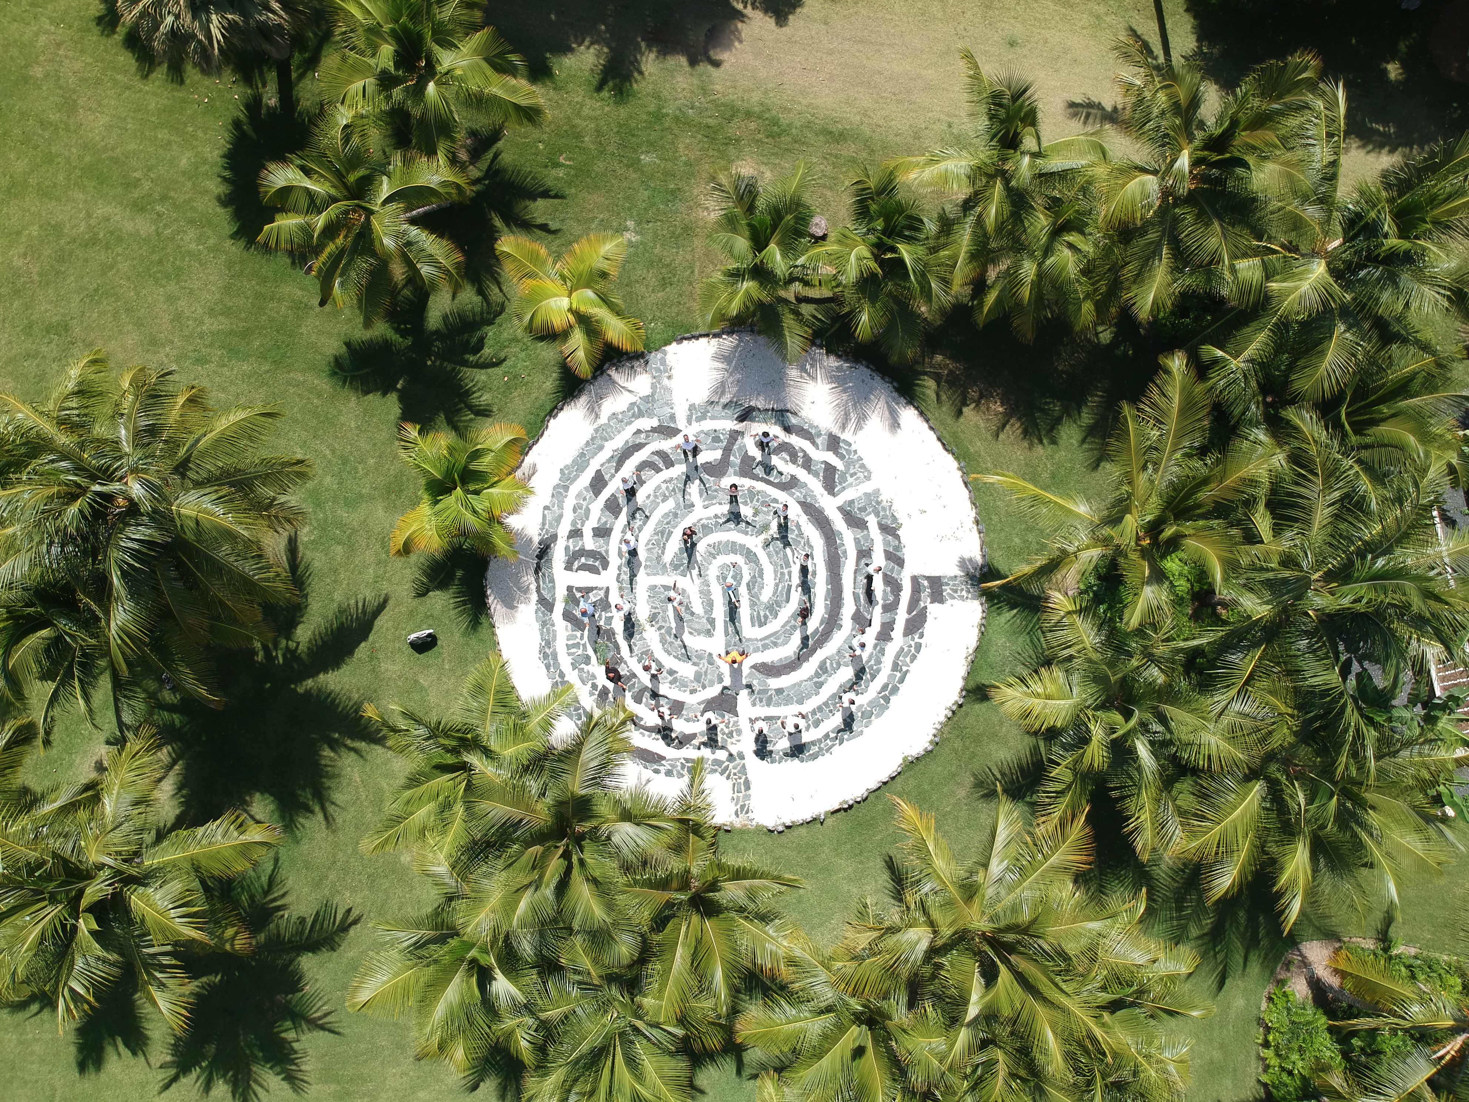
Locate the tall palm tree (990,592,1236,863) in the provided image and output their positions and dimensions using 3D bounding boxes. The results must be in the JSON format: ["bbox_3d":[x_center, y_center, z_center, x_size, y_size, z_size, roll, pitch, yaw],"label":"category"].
[{"bbox_3d":[13.069,6.157,37.857,8.510,8.500,9.210,0,85,0],"label":"tall palm tree"}]

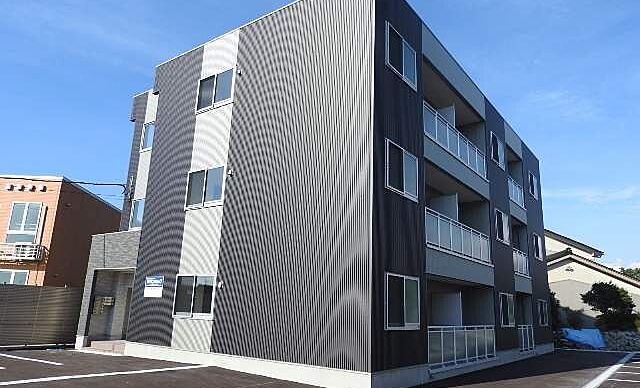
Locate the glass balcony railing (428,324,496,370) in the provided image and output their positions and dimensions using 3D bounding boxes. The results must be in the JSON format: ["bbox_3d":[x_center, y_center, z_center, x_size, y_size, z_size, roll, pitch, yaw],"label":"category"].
[{"bbox_3d":[4.247,4.335,12.825,0.070,0.997,5.492,-8,-17,36],"label":"glass balcony railing"}]

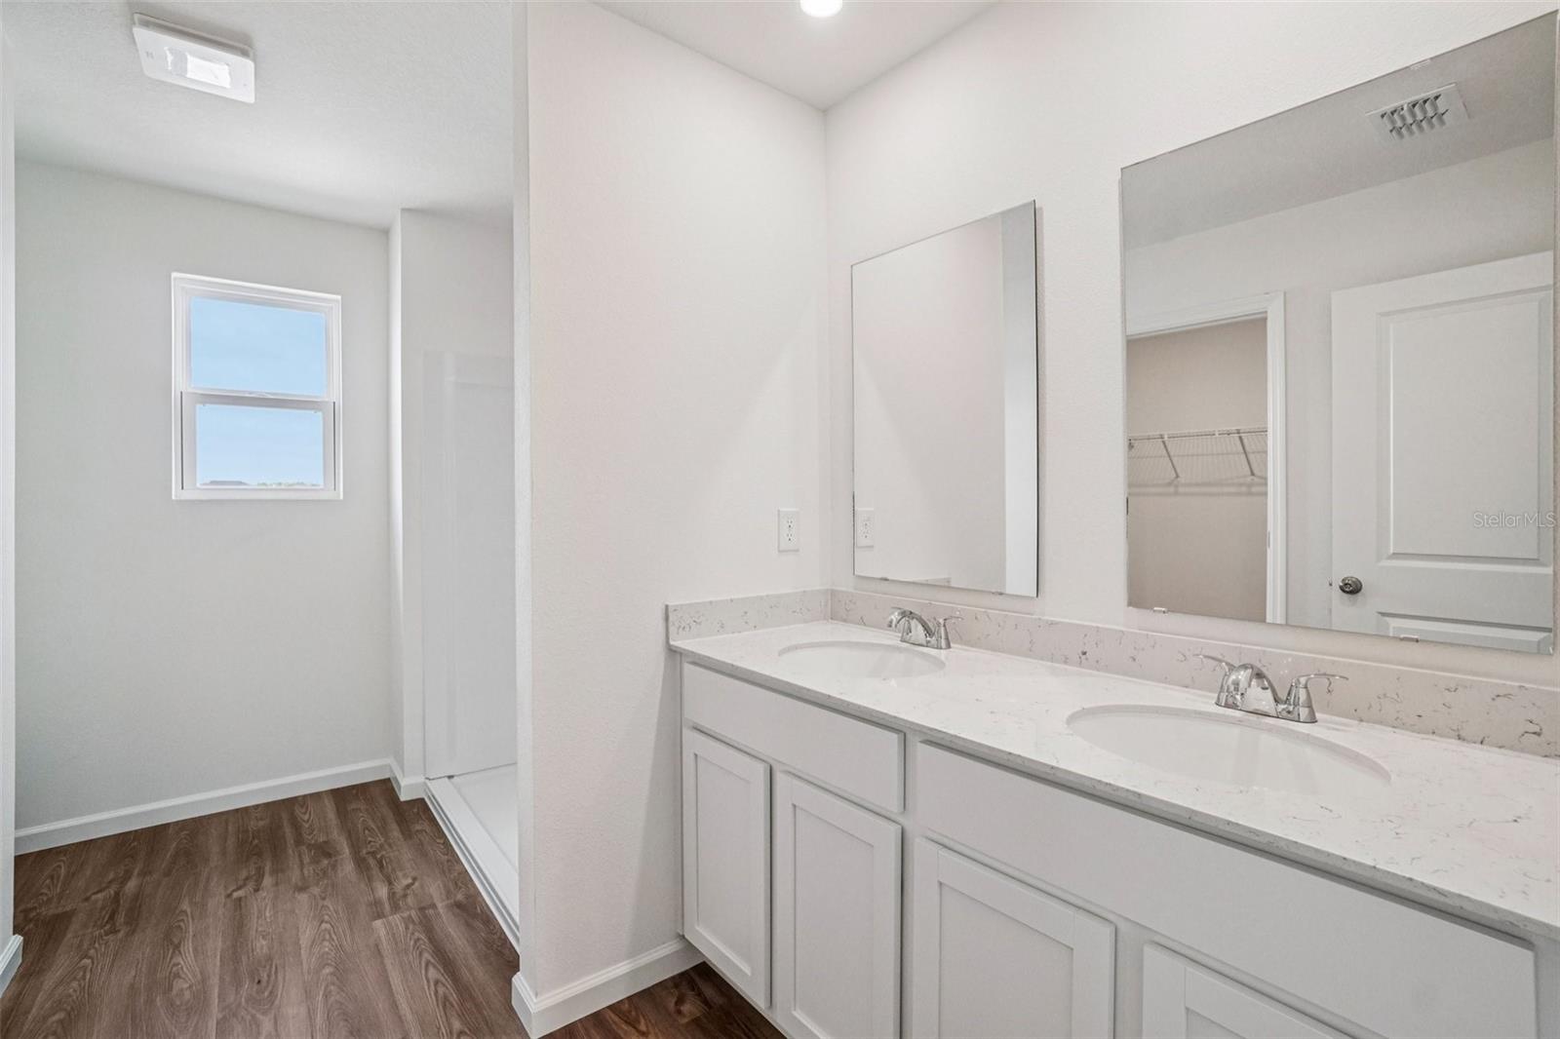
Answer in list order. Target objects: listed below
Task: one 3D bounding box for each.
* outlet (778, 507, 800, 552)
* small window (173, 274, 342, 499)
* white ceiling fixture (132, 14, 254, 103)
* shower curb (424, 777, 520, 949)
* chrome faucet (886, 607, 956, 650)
[{"bbox_3d":[0.029,0.032,1.953,0.080,0.123,0.008,-1,1,-39],"label":"outlet"},{"bbox_3d":[-2.152,-0.522,2.696,0.550,0.880,0.080,-1,1,-35],"label":"small window"},{"bbox_3d":[-1.549,-1.220,1.732,0.236,0.040,0.238,-1,2,-37],"label":"white ceiling fixture"},{"bbox_3d":[-1.014,1.132,2.204,0.085,0.090,1.433,-1,1,-39],"label":"shower curb"},{"bbox_3d":[0.342,0.271,1.625,0.150,0.100,0.200,-1,1,-39],"label":"chrome faucet"}]

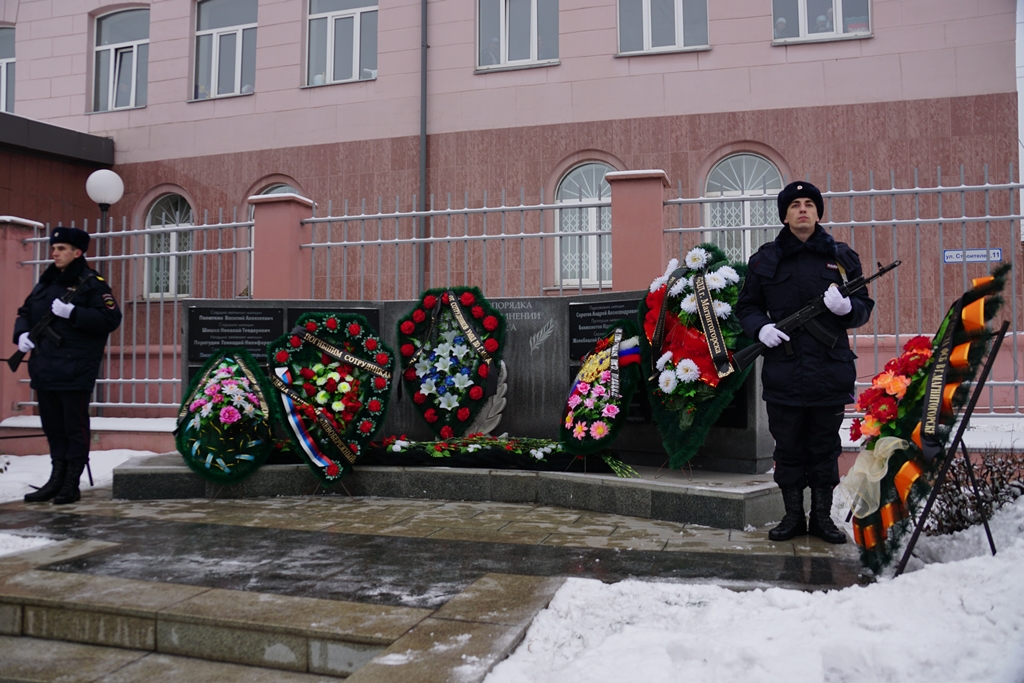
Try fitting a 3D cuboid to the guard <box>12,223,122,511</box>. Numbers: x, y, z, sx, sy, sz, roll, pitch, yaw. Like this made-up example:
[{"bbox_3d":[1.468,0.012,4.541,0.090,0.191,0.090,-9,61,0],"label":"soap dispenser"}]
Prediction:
[{"bbox_3d":[-3.014,0.149,5.780,0.660,1.850,0.480,-1,-3,20],"label":"guard"}]

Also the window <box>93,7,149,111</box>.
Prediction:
[{"bbox_3d":[-7.579,-5.433,16.500,1.450,1.970,0.200,-1,-3,16],"label":"window"}]

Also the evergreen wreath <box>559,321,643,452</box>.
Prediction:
[{"bbox_3d":[0.619,0.310,5.870,0.650,0.950,0.240,-2,-22,40],"label":"evergreen wreath"}]

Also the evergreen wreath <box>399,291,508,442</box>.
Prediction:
[{"bbox_3d":[-0.475,0.171,6.650,0.830,1.180,0.250,-1,-17,14],"label":"evergreen wreath"}]

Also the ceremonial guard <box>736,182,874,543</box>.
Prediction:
[{"bbox_3d":[1.521,0.088,4.430,0.700,1.850,0.480,-1,-3,16],"label":"ceremonial guard"}]

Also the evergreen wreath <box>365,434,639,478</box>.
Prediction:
[{"bbox_3d":[-0.062,0.780,6.137,2.050,0.270,0.500,-1,-3,14],"label":"evergreen wreath"}]

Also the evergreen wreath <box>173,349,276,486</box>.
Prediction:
[{"bbox_3d":[-1.967,0.516,5.870,0.680,0.950,0.240,1,-15,-8],"label":"evergreen wreath"}]

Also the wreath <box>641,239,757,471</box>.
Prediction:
[{"bbox_3d":[1.237,0.085,5.600,0.870,1.470,0.300,-1,-16,28],"label":"wreath"}]

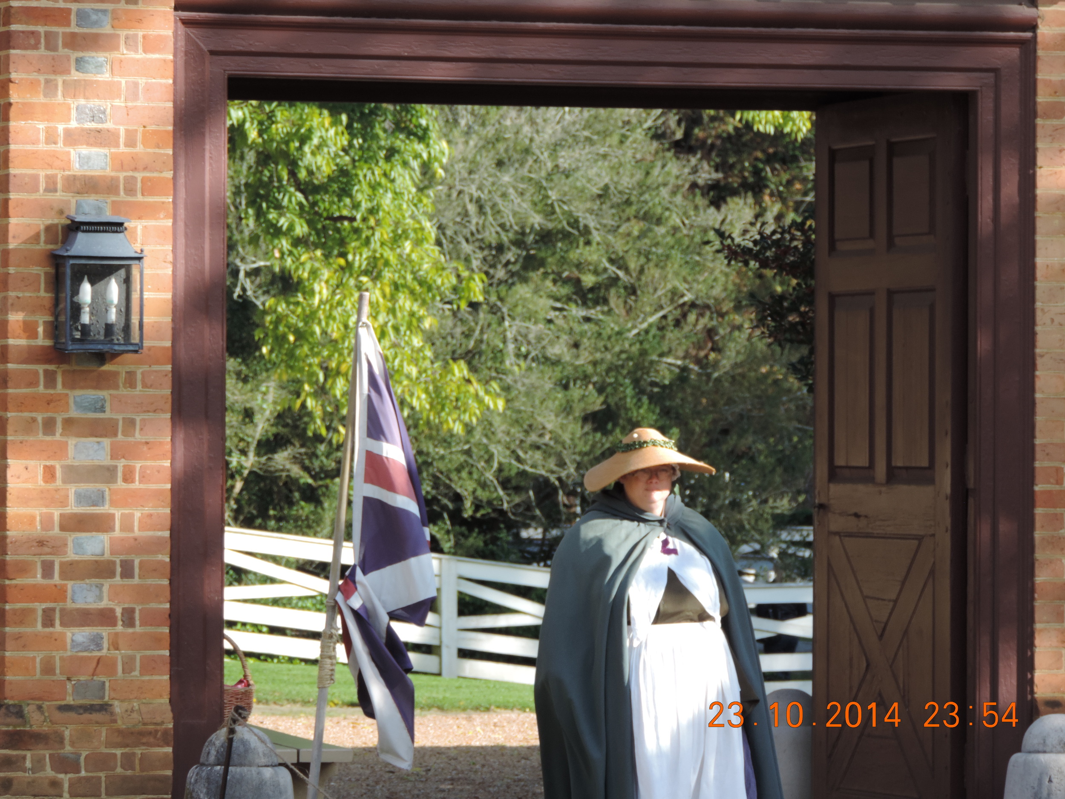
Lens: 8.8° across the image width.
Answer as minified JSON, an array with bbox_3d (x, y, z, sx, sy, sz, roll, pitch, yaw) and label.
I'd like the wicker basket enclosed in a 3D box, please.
[{"bbox_3d":[-1.158,0.998,24.600,0.330,0.355,0.280,0,-1,-12],"label":"wicker basket"}]

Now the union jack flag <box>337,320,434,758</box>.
[{"bbox_3d":[-0.476,0.475,22.500,0.335,1.450,0.200,0,-1,-10],"label":"union jack flag"}]

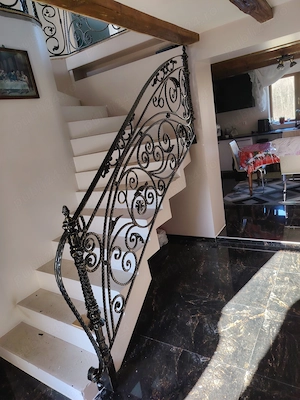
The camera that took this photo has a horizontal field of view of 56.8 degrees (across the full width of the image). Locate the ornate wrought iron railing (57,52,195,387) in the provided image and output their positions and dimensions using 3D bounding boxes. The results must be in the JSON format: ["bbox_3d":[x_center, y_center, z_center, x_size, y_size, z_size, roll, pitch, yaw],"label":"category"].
[{"bbox_3d":[0.015,-0.170,2.156,0.150,2.210,2.070,0,17,31],"label":"ornate wrought iron railing"}]

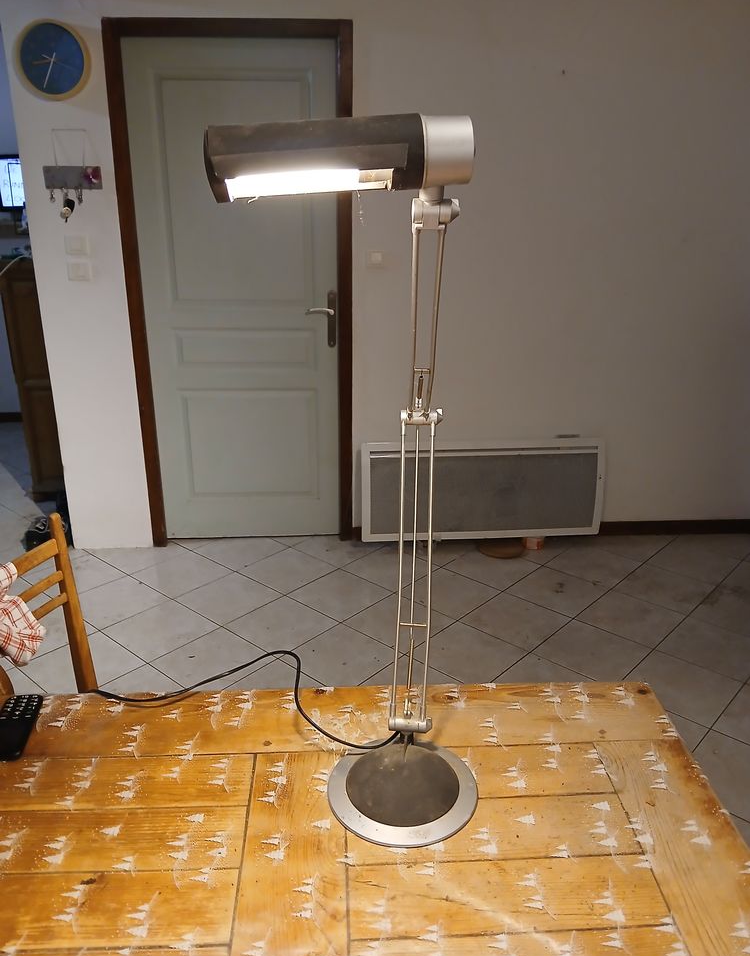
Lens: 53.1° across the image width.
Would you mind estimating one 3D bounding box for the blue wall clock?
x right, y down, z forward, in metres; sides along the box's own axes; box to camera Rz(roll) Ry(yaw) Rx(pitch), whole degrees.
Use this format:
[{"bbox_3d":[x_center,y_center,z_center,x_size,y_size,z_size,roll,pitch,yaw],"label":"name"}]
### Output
[{"bbox_3d":[-1.170,-1.523,2.738,0.257,0.257,0.040,-1,20,-5],"label":"blue wall clock"}]

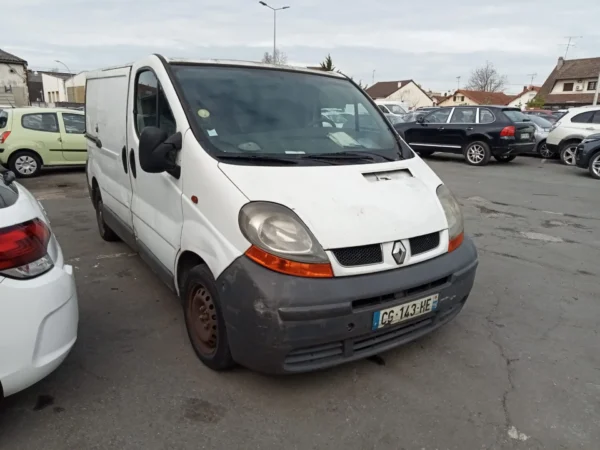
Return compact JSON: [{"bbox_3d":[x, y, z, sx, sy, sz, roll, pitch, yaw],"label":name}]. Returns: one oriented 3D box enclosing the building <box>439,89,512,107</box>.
[{"bbox_3d":[34.318,-22.779,92.695,13.224,5.197,9.257,-7,16,-33],"label":"building"}]

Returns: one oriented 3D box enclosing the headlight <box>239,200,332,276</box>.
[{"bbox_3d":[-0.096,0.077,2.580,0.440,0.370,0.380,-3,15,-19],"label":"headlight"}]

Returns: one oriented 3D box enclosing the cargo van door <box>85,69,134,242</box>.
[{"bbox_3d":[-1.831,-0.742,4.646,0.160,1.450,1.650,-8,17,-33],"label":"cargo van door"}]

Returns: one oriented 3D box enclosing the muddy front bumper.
[{"bbox_3d":[0.463,0.402,3.016,1.860,0.620,0.600,-8,17,-33],"label":"muddy front bumper"}]

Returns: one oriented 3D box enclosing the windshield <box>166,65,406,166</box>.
[{"bbox_3d":[0.015,-0.785,3.459,1.600,0.180,1.124,-8,53,-33],"label":"windshield"}]

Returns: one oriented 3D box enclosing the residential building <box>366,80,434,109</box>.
[{"bbox_3d":[12.821,-17.085,66.993,7.142,5.214,8.970,-3,15,-19],"label":"residential building"}]

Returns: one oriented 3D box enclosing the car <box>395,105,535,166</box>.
[{"bbox_3d":[5.003,-2.961,15.745,1.930,1.700,4.780,-10,18,-39],"label":"car"}]

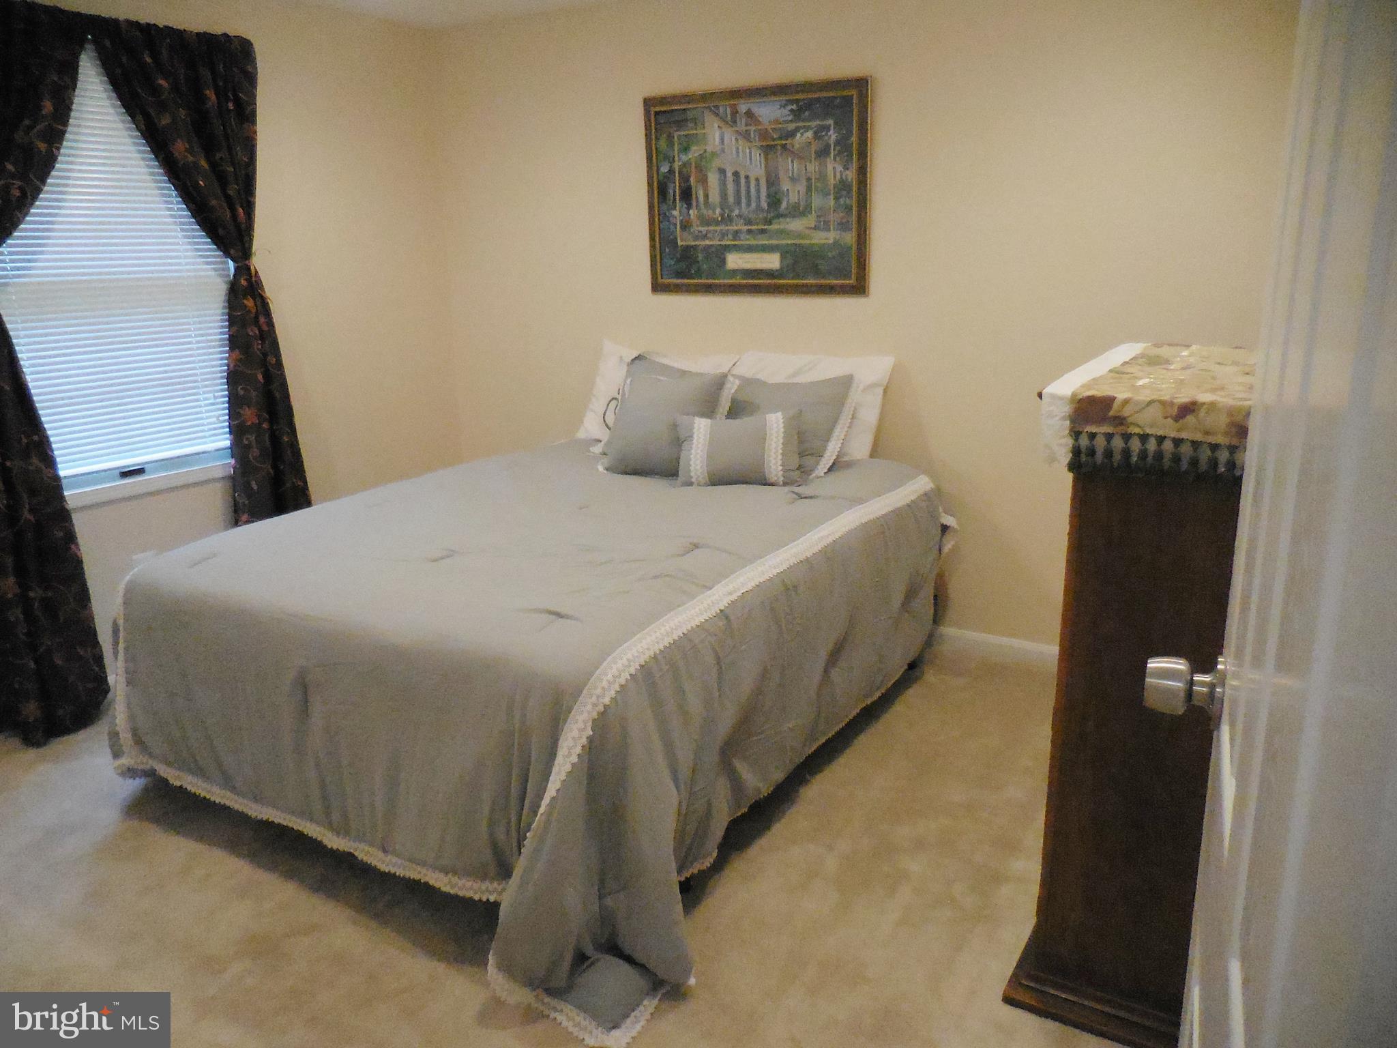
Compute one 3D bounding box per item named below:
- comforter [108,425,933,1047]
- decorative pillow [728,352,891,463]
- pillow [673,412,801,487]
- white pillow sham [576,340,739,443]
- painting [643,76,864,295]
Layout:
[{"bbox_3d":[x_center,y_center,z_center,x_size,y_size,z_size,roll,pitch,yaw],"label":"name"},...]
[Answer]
[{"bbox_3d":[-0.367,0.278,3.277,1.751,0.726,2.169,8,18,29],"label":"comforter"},{"bbox_3d":[0.375,-0.444,3.749,0.647,0.418,0.149,8,-9,29],"label":"decorative pillow"},{"bbox_3d":[0.141,-0.258,3.513,0.418,0.274,0.129,1,-10,8],"label":"pillow"},{"bbox_3d":[-0.154,-0.519,4.047,0.667,0.428,0.149,8,-9,29],"label":"white pillow sham"},{"bbox_3d":[0.199,-1.252,3.807,0.935,0.744,0.030,8,18,29],"label":"painting"}]

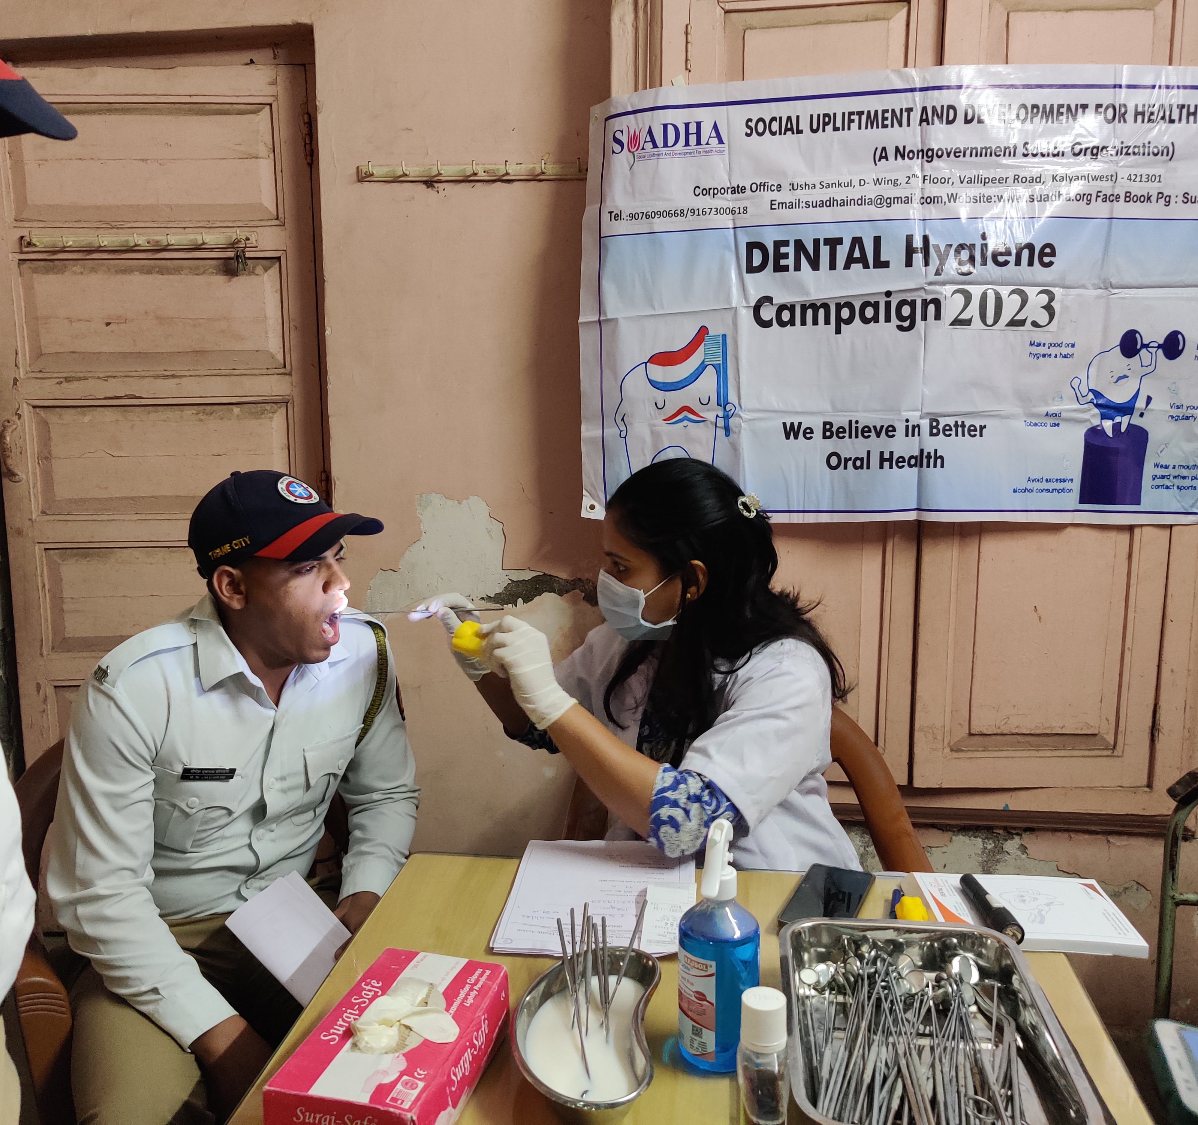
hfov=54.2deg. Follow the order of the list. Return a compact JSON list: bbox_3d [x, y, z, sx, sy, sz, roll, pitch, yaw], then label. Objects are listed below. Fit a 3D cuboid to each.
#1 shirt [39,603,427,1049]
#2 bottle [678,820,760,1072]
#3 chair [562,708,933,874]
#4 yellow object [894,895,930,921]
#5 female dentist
[{"bbox_3d":[-0.487,0.287,1.581,0.470,0.480,0.420,-4,10,-24],"label":"shirt"},{"bbox_3d":[0.106,0.327,1.021,0.071,0.214,0.074,0,9,0],"label":"bottle"},{"bbox_3d":[0.207,0.662,1.739,0.570,0.820,0.560,1,9,4],"label":"chair"},{"bbox_3d":[0.338,0.378,1.265,0.037,0.034,0.037,1,9,4],"label":"yellow object"},{"bbox_3d":[0.110,0.475,1.614,0.560,1.230,0.500,-9,13,-43],"label":"female dentist"}]

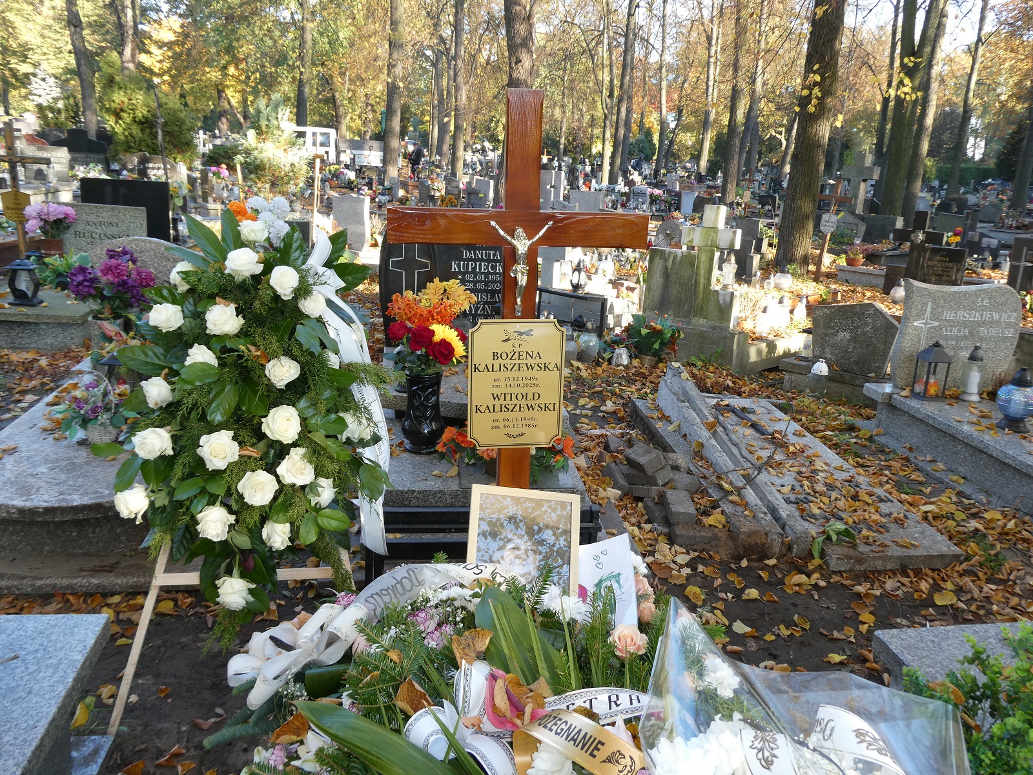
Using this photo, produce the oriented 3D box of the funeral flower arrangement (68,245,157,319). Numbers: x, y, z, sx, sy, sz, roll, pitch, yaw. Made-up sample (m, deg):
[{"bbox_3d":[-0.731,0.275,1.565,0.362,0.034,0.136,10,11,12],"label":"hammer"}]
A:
[{"bbox_3d":[-2.170,-0.566,4.500,0.426,0.383,0.370,-8,18,-26],"label":"funeral flower arrangement"}]

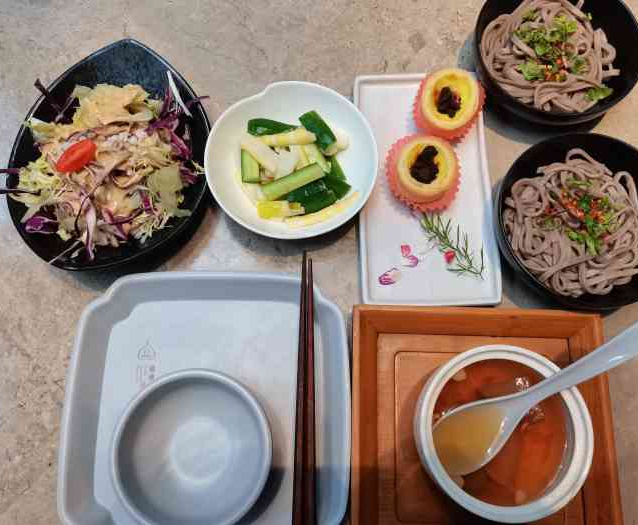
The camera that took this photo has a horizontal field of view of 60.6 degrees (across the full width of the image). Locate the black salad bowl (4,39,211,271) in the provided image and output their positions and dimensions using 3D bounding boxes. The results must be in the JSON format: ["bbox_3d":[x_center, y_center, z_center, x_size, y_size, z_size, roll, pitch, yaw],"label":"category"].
[{"bbox_3d":[-0.161,-0.079,0.449,0.154,0.072,0.190,1,74,1],"label":"black salad bowl"}]

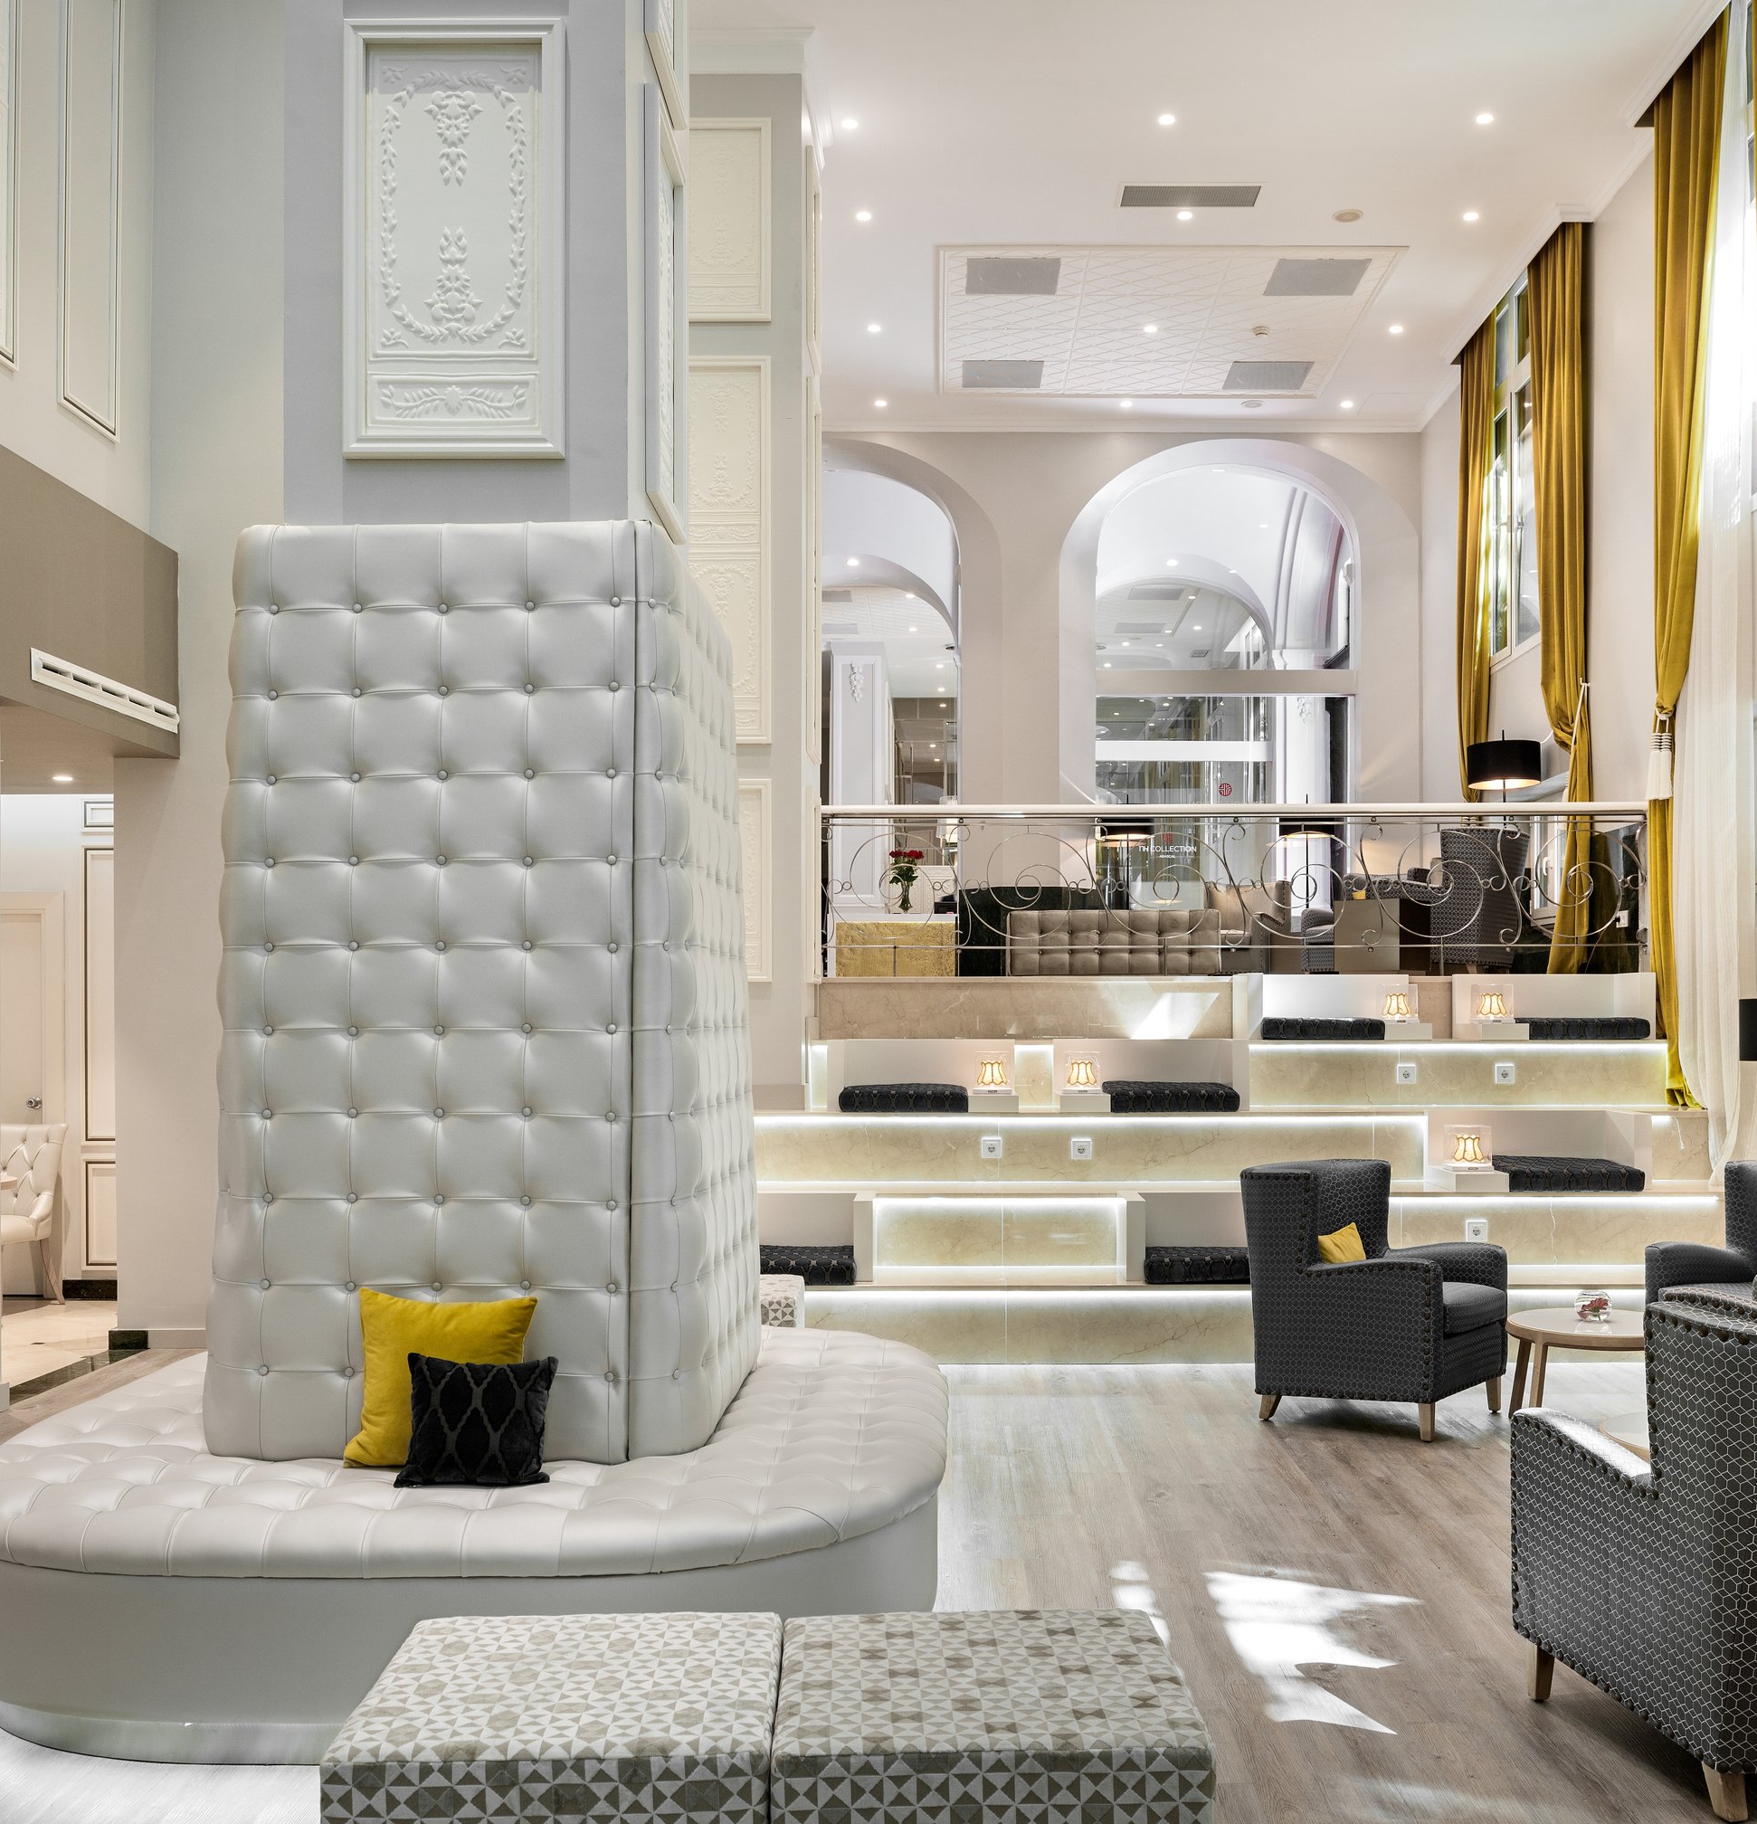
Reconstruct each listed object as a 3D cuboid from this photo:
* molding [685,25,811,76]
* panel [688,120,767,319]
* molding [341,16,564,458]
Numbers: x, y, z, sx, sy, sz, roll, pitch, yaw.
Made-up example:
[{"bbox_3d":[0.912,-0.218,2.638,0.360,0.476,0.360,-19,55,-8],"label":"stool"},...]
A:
[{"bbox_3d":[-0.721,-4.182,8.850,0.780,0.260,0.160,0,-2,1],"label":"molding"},{"bbox_3d":[-0.777,-3.404,8.960,0.490,1.010,0.050,0,-2,1],"label":"panel"},{"bbox_3d":[-0.972,-1.538,4.170,0.505,1.010,0.050,0,-2,1],"label":"molding"}]

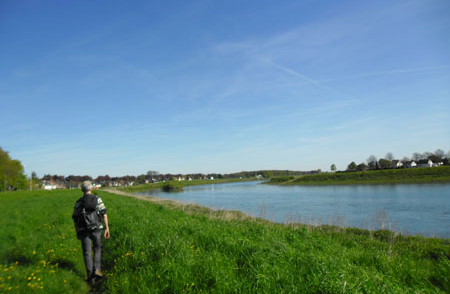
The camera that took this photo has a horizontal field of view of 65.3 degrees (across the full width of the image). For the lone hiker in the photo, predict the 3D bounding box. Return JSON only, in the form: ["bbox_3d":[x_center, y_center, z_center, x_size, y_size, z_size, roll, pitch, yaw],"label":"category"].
[{"bbox_3d":[-2.357,1.478,6.200,0.650,1.740,0.600,-1,-5,-17],"label":"lone hiker"}]

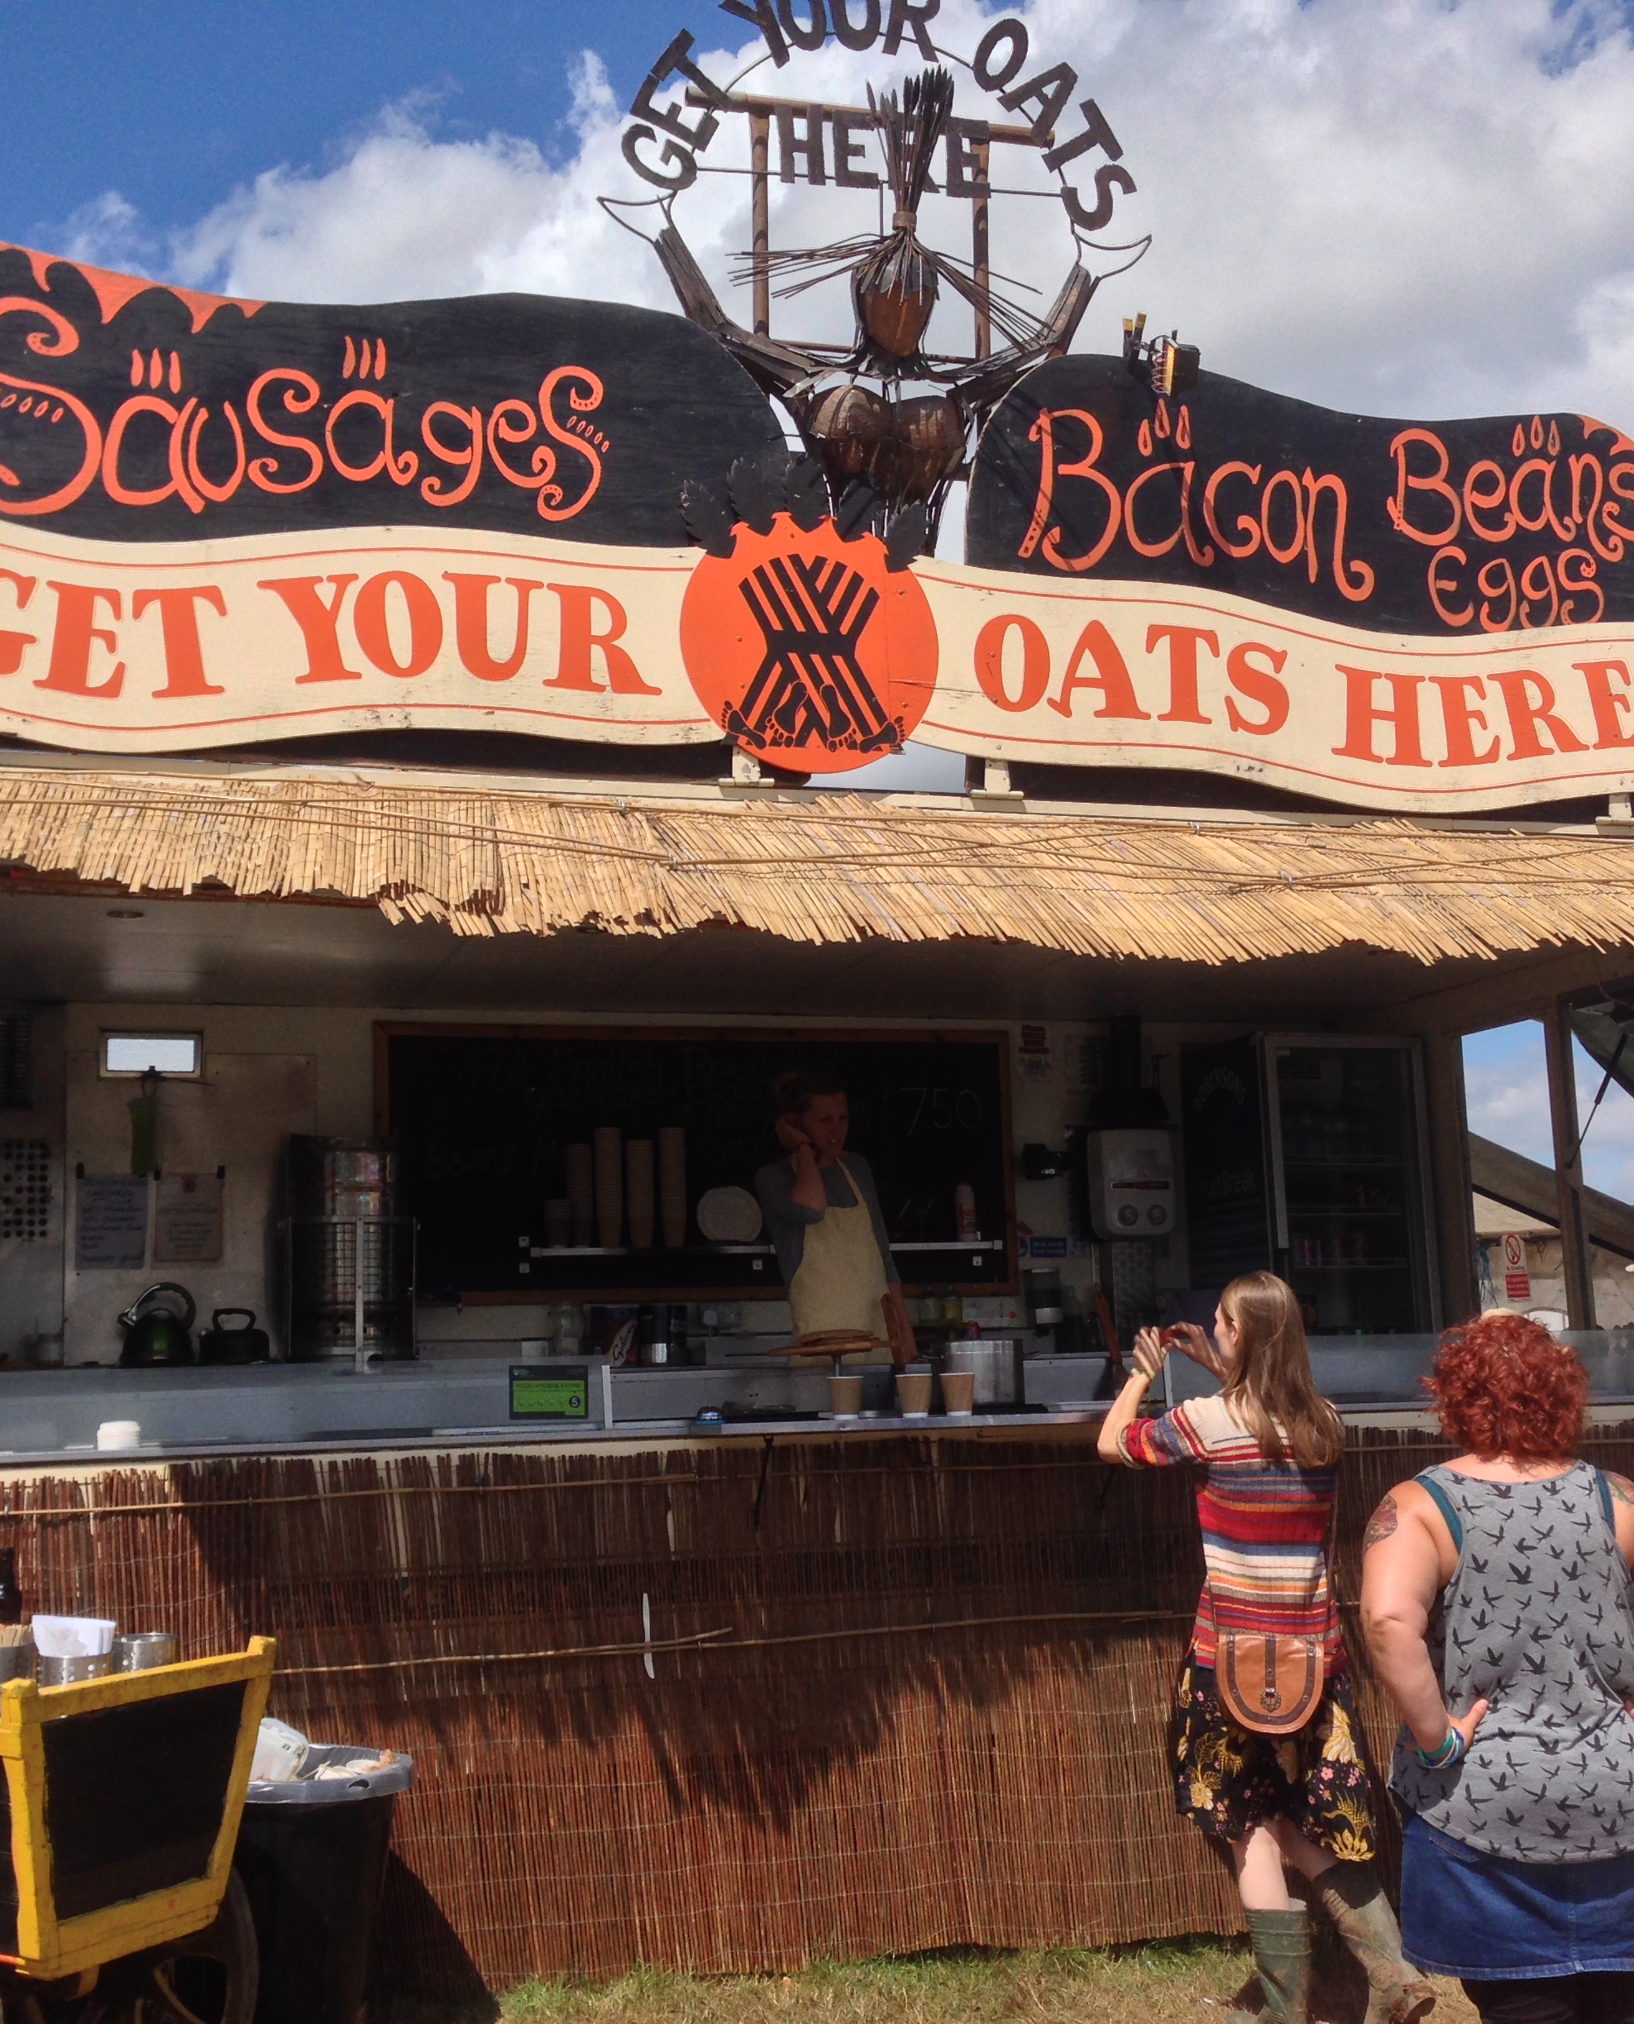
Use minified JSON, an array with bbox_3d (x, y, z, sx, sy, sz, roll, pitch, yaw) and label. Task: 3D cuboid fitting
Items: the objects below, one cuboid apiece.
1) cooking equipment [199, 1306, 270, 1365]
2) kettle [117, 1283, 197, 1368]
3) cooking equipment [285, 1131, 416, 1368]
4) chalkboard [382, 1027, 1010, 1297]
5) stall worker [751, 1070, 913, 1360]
[{"bbox_3d":[-1.723,0.966,7.618,0.203,0.177,0.180,1,-9,-20],"label":"cooking equipment"},{"bbox_3d":[-1.937,0.921,7.547,0.226,0.252,0.210,1,-9,-20],"label":"kettle"},{"bbox_3d":[-1.416,0.722,7.716,0.364,0.688,0.320,1,-9,-20],"label":"cooking equipment"},{"bbox_3d":[-0.372,0.509,8.689,2.210,0.920,0.035,1,-9,-17],"label":"chalkboard"},{"bbox_3d":[0.057,1.016,7.446,0.450,1.711,0.310,1,-9,-20],"label":"stall worker"}]

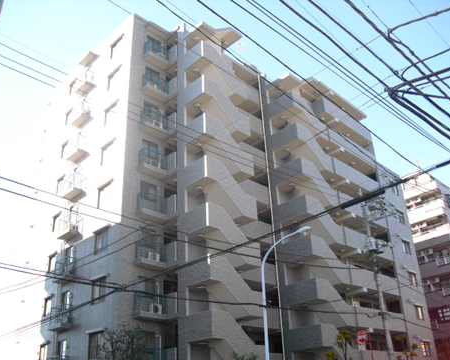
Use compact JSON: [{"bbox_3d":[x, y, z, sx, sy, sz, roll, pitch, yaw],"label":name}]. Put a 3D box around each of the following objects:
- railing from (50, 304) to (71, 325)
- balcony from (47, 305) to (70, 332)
[{"bbox_3d":[-9.711,7.947,29.287,0.550,1.069,1.547,21,-34,-40],"label":"railing"},{"bbox_3d":[-9.718,8.130,29.332,0.508,1.291,1.501,21,-35,-40],"label":"balcony"}]

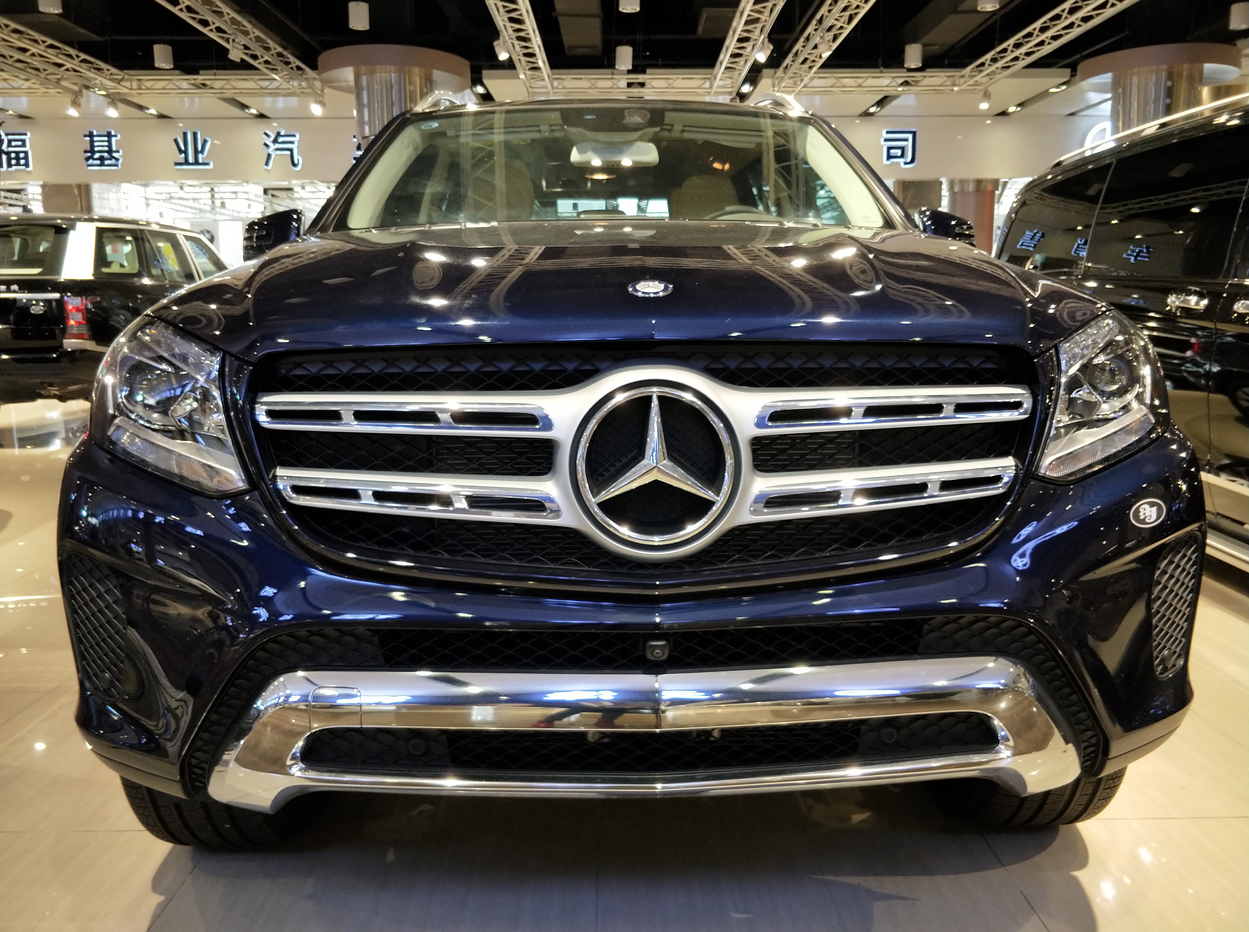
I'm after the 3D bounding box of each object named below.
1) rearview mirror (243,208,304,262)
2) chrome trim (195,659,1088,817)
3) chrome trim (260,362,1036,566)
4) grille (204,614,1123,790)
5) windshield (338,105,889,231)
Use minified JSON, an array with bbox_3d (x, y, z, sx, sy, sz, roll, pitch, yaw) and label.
[{"bbox_3d":[-0.978,-0.653,2.599,0.200,0.175,0.150,-1,10,-2],"label":"rearview mirror"},{"bbox_3d":[0.044,0.355,1.196,1.270,0.260,0.220,-1,10,-2],"label":"chrome trim"},{"bbox_3d":[0.034,-0.009,1.066,0.945,0.228,0.105,-1,10,-2],"label":"chrome trim"},{"bbox_3d":[0.045,0.335,1.223,1.380,0.320,0.230,-1,10,-2],"label":"grille"},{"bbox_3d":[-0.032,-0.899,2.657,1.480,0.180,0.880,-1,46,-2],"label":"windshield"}]

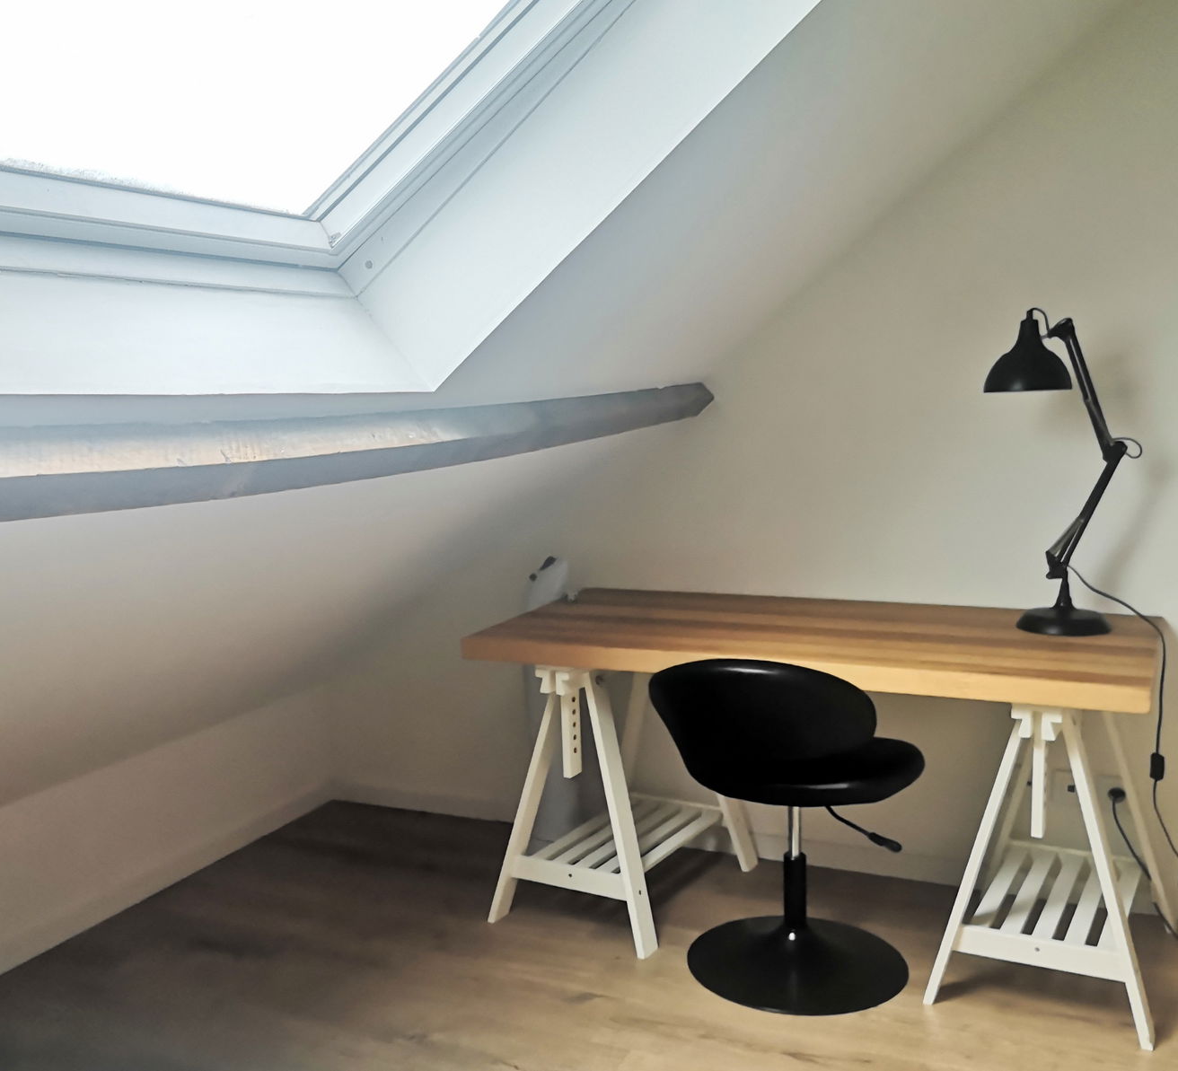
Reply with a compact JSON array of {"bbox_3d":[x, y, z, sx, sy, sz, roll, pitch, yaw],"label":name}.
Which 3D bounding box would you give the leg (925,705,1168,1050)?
[{"bbox_3d":[1.115,0.669,2.645,0.465,0.710,0.700,2,7,31],"label":"leg"}]

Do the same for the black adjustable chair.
[{"bbox_3d":[0.498,0.639,2.668,0.580,0.800,0.590,3,8,37],"label":"black adjustable chair"}]

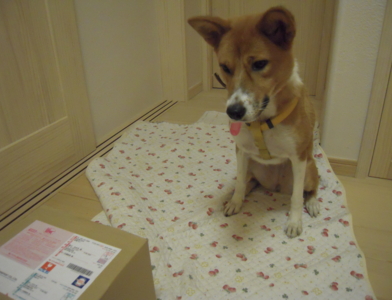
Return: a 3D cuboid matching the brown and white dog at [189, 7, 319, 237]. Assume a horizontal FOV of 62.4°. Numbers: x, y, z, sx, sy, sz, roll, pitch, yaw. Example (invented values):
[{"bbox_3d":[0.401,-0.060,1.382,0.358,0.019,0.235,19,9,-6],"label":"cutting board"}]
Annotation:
[{"bbox_3d":[0.211,-0.120,0.972,0.300,0.555,0.420,8,25,23],"label":"brown and white dog"}]

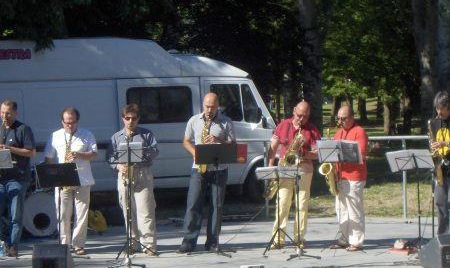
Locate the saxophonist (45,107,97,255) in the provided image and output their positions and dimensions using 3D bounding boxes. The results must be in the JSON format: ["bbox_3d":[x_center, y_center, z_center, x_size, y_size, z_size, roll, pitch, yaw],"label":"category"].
[{"bbox_3d":[-1.745,0.517,16.050,0.600,1.660,0.460,-1,1,13],"label":"saxophonist"}]

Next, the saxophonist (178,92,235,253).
[{"bbox_3d":[-0.208,0.426,15.950,0.610,1.780,0.480,-1,1,1],"label":"saxophonist"}]

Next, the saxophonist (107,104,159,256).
[{"bbox_3d":[-1.043,0.513,16.120,0.570,1.700,0.450,-1,2,-3],"label":"saxophonist"}]

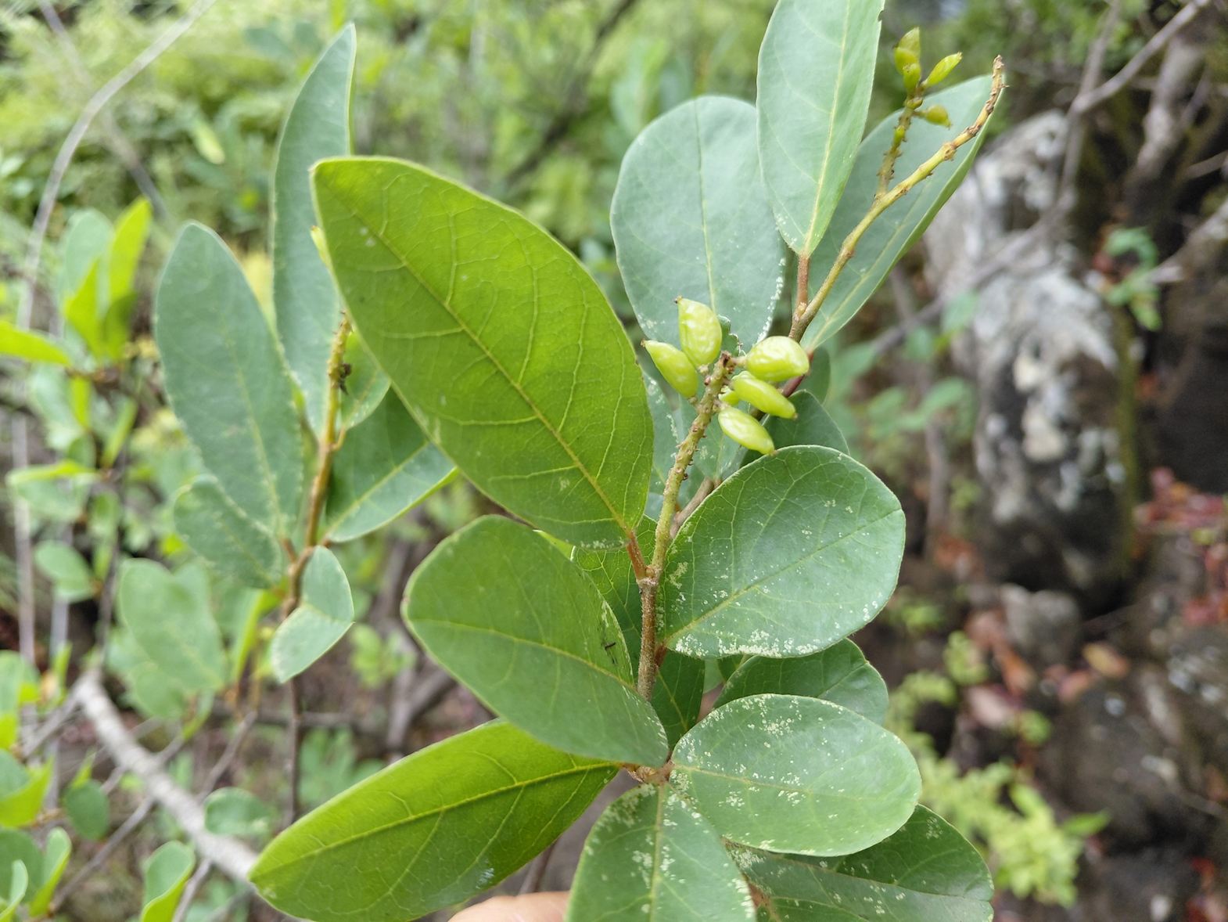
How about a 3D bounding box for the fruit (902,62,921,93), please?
[{"bbox_3d":[0.102,-0.131,0.303,0.007,0.011,0.007,6,9,0],"label":"fruit"}]

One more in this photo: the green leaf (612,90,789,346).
[{"bbox_3d":[0.029,-0.079,0.301,0.060,0.097,0.014,-4,-9,5],"label":"green leaf"}]

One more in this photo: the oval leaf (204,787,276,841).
[{"bbox_3d":[-0.229,0.214,0.540,0.043,0.014,0.034,0,63,0],"label":"oval leaf"}]

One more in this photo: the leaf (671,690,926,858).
[{"bbox_3d":[0.052,0.090,0.255,0.070,0.051,0.015,3,-20,4],"label":"leaf"}]

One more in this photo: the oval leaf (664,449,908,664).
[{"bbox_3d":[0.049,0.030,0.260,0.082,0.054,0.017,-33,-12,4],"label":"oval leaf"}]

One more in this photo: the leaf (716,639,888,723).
[{"bbox_3d":[0.055,0.082,0.285,0.068,0.013,0.046,-37,66,-19],"label":"leaf"}]

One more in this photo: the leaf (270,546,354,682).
[{"bbox_3d":[-0.120,0.061,0.355,0.053,0.022,0.042,-45,40,-18],"label":"leaf"}]

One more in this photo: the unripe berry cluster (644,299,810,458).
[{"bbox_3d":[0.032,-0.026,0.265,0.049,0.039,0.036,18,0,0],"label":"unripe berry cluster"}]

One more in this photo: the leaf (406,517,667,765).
[{"bbox_3d":[-0.020,0.051,0.252,0.087,0.051,0.020,34,-17,-10],"label":"leaf"}]

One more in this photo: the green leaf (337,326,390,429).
[{"bbox_3d":[-0.099,-0.036,0.368,0.028,0.050,0.012,26,-6,12],"label":"green leaf"}]

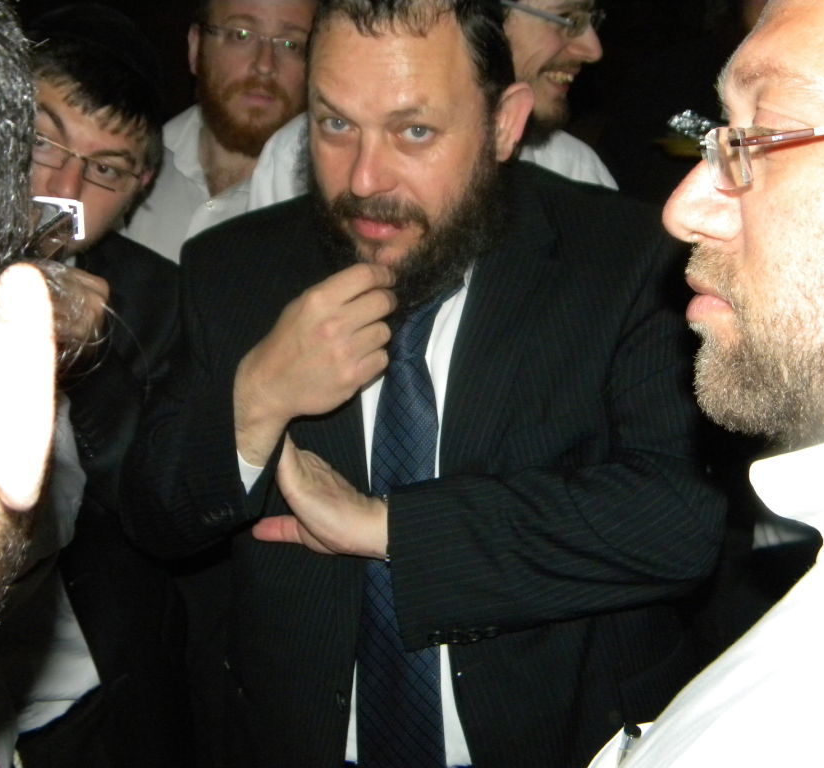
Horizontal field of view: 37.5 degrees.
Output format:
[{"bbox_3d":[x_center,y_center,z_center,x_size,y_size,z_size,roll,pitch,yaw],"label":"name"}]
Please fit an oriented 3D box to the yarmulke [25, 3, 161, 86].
[{"bbox_3d":[-0.298,-0.329,1.140,0.155,0.062,0.160,21,1,-30],"label":"yarmulke"}]

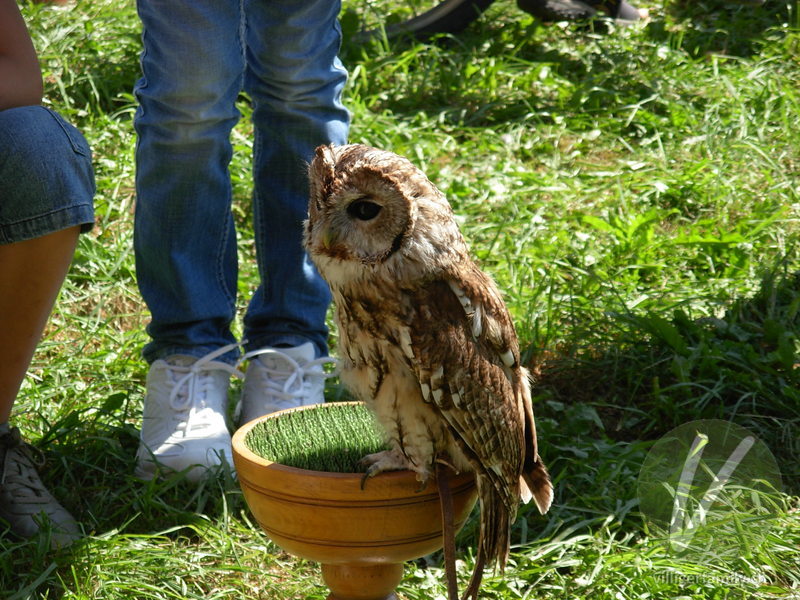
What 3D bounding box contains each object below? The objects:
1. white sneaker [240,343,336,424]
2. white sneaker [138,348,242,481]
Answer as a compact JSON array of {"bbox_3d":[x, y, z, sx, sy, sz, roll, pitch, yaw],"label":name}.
[{"bbox_3d":[-0.107,0.078,4.133,0.094,0.097,0.245,0,17,0],"label":"white sneaker"},{"bbox_3d":[-0.192,0.087,4.103,0.094,0.097,0.245,0,17,1],"label":"white sneaker"}]

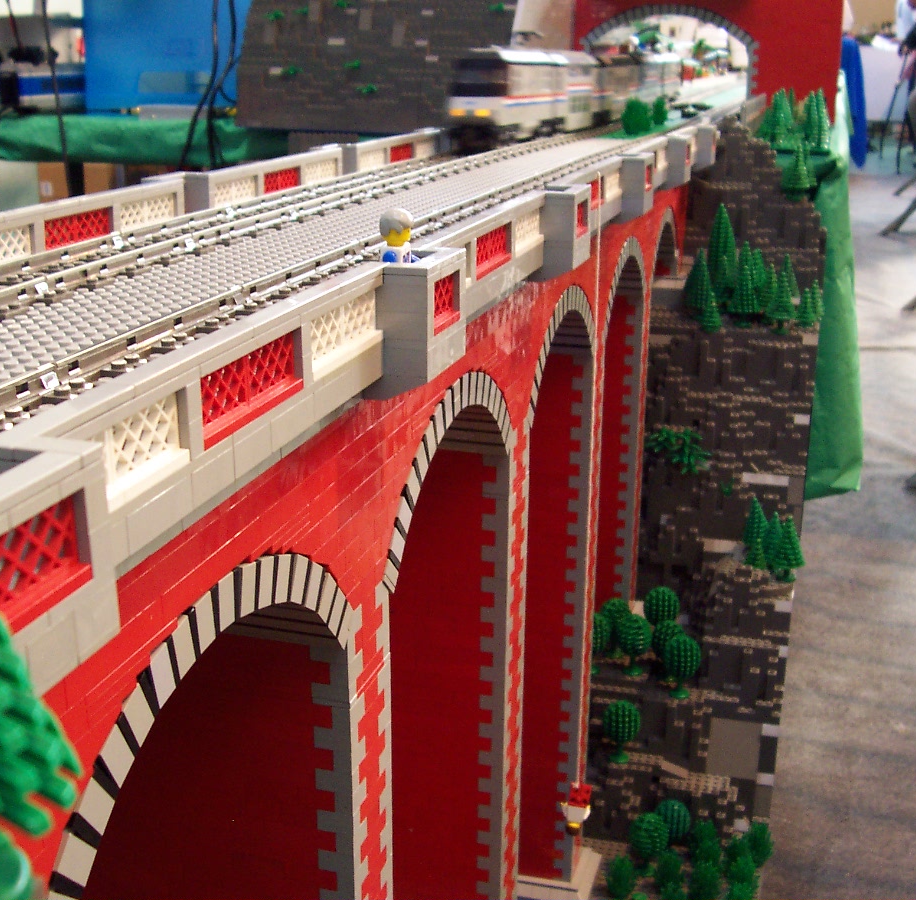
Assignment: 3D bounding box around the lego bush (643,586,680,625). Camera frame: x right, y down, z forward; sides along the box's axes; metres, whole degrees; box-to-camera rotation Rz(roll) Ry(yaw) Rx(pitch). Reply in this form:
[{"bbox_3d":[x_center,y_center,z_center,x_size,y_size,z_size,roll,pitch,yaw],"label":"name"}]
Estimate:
[{"bbox_3d":[0.189,0.155,1.193,0.034,0.057,0.034,0,17,0],"label":"lego bush"}]

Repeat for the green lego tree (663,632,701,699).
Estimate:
[{"bbox_3d":[0.202,0.193,1.153,0.034,0.057,0.034,0,17,0],"label":"green lego tree"}]

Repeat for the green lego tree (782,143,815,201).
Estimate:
[{"bbox_3d":[0.372,-0.304,1.400,0.034,0.063,0.034,5,18,15],"label":"green lego tree"}]

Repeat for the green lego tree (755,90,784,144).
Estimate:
[{"bbox_3d":[0.362,-0.386,1.490,0.034,0.064,0.034,5,18,15],"label":"green lego tree"}]

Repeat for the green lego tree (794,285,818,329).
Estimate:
[{"bbox_3d":[0.350,-0.144,1.290,0.024,0.041,0.024,5,18,15],"label":"green lego tree"}]

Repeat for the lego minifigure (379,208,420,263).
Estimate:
[{"bbox_3d":[-0.021,-0.064,0.453,0.014,0.042,0.024,5,18,15],"label":"lego minifigure"}]

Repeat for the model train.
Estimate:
[{"bbox_3d":[0.208,-0.515,1.801,0.052,0.093,1.408,5,18,15],"label":"model train"}]

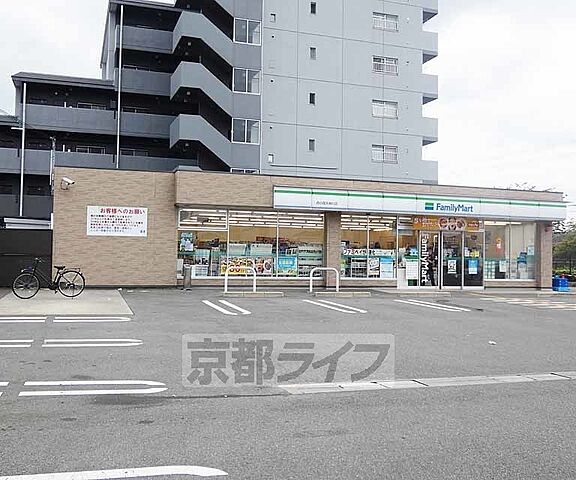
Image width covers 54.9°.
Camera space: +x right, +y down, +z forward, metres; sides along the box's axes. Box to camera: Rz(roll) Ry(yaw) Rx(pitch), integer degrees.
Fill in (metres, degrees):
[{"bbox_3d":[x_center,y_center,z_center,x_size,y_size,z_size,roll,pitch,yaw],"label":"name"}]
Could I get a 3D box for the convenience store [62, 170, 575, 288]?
[{"bbox_3d":[0.613,-0.031,24.853,19.370,4.000,10.300,1,-2,-16],"label":"convenience store"}]

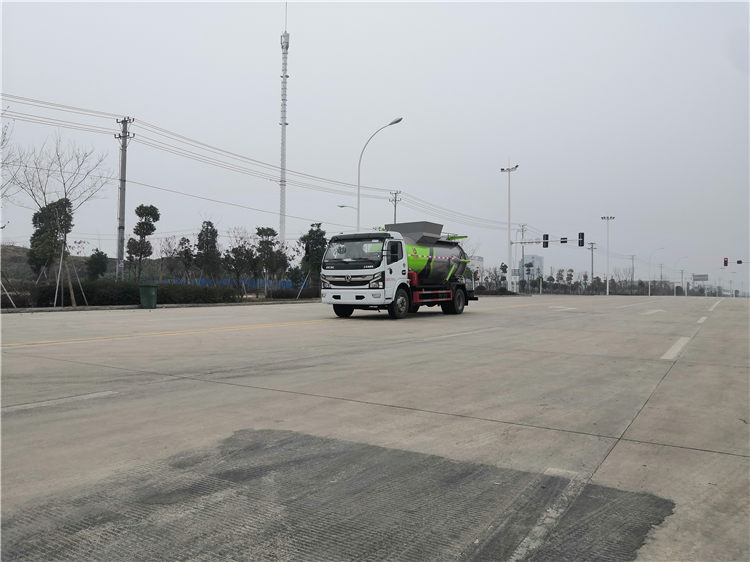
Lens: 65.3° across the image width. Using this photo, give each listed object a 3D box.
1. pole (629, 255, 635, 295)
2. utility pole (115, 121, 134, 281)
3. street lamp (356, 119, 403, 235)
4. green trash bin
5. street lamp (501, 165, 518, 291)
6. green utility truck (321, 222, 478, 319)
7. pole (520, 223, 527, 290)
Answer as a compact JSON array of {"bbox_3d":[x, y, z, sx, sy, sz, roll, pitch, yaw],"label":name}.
[{"bbox_3d":[66.526,-1.605,151.052,1.500,10.230,0.400,0,-1,32],"label":"pole"},{"bbox_3d":[-13.160,-3.684,30.550,1.500,9.800,0.350,0,-1,32],"label":"utility pole"},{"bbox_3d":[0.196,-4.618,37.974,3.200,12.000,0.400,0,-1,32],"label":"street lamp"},{"bbox_3d":[-9.377,0.659,24.195,0.640,0.990,0.580,0,-1,32],"label":"green trash bin"},{"bbox_3d":[15.235,-5.563,65.583,2.000,14.820,1.600,0,-1,32],"label":"street lamp"},{"bbox_3d":[1.106,-0.398,18.798,2.200,3.000,6.800,0,-1,31],"label":"green utility truck"},{"bbox_3d":[21.044,-2.992,83.053,1.600,10.360,0.380,0,-1,32],"label":"pole"}]

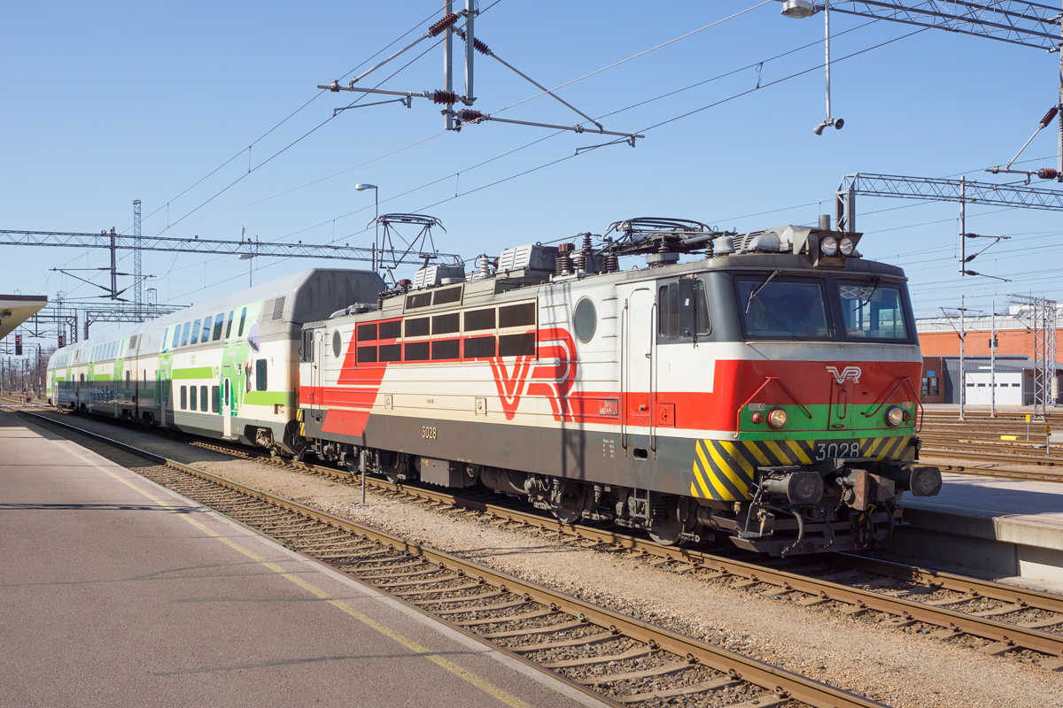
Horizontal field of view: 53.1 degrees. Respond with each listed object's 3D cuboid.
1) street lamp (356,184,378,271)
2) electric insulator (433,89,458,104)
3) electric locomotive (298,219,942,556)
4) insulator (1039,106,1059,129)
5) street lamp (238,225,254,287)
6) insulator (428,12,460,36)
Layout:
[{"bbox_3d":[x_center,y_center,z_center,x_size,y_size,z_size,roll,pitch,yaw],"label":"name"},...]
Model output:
[{"bbox_3d":[-5.995,-1.760,38.915,0.880,8.971,0.320,0,-1,-29],"label":"street lamp"},{"bbox_3d":[-1.356,-4.040,16.692,0.338,0.220,0.220,-2,0,-29],"label":"electric insulator"},{"bbox_3d":[-0.544,0.310,20.955,3.050,5.100,18.960,0,-1,-29],"label":"electric locomotive"},{"bbox_3d":[11.429,-5.240,23.501,0.628,0.160,0.160,-45,19,-22],"label":"insulator"},{"bbox_3d":[-15.082,-1.659,56.060,0.850,9.603,0.350,0,-1,-29],"label":"street lamp"},{"bbox_3d":[-1.384,-5.187,16.705,0.560,0.160,0.160,-38,16,-24],"label":"insulator"}]

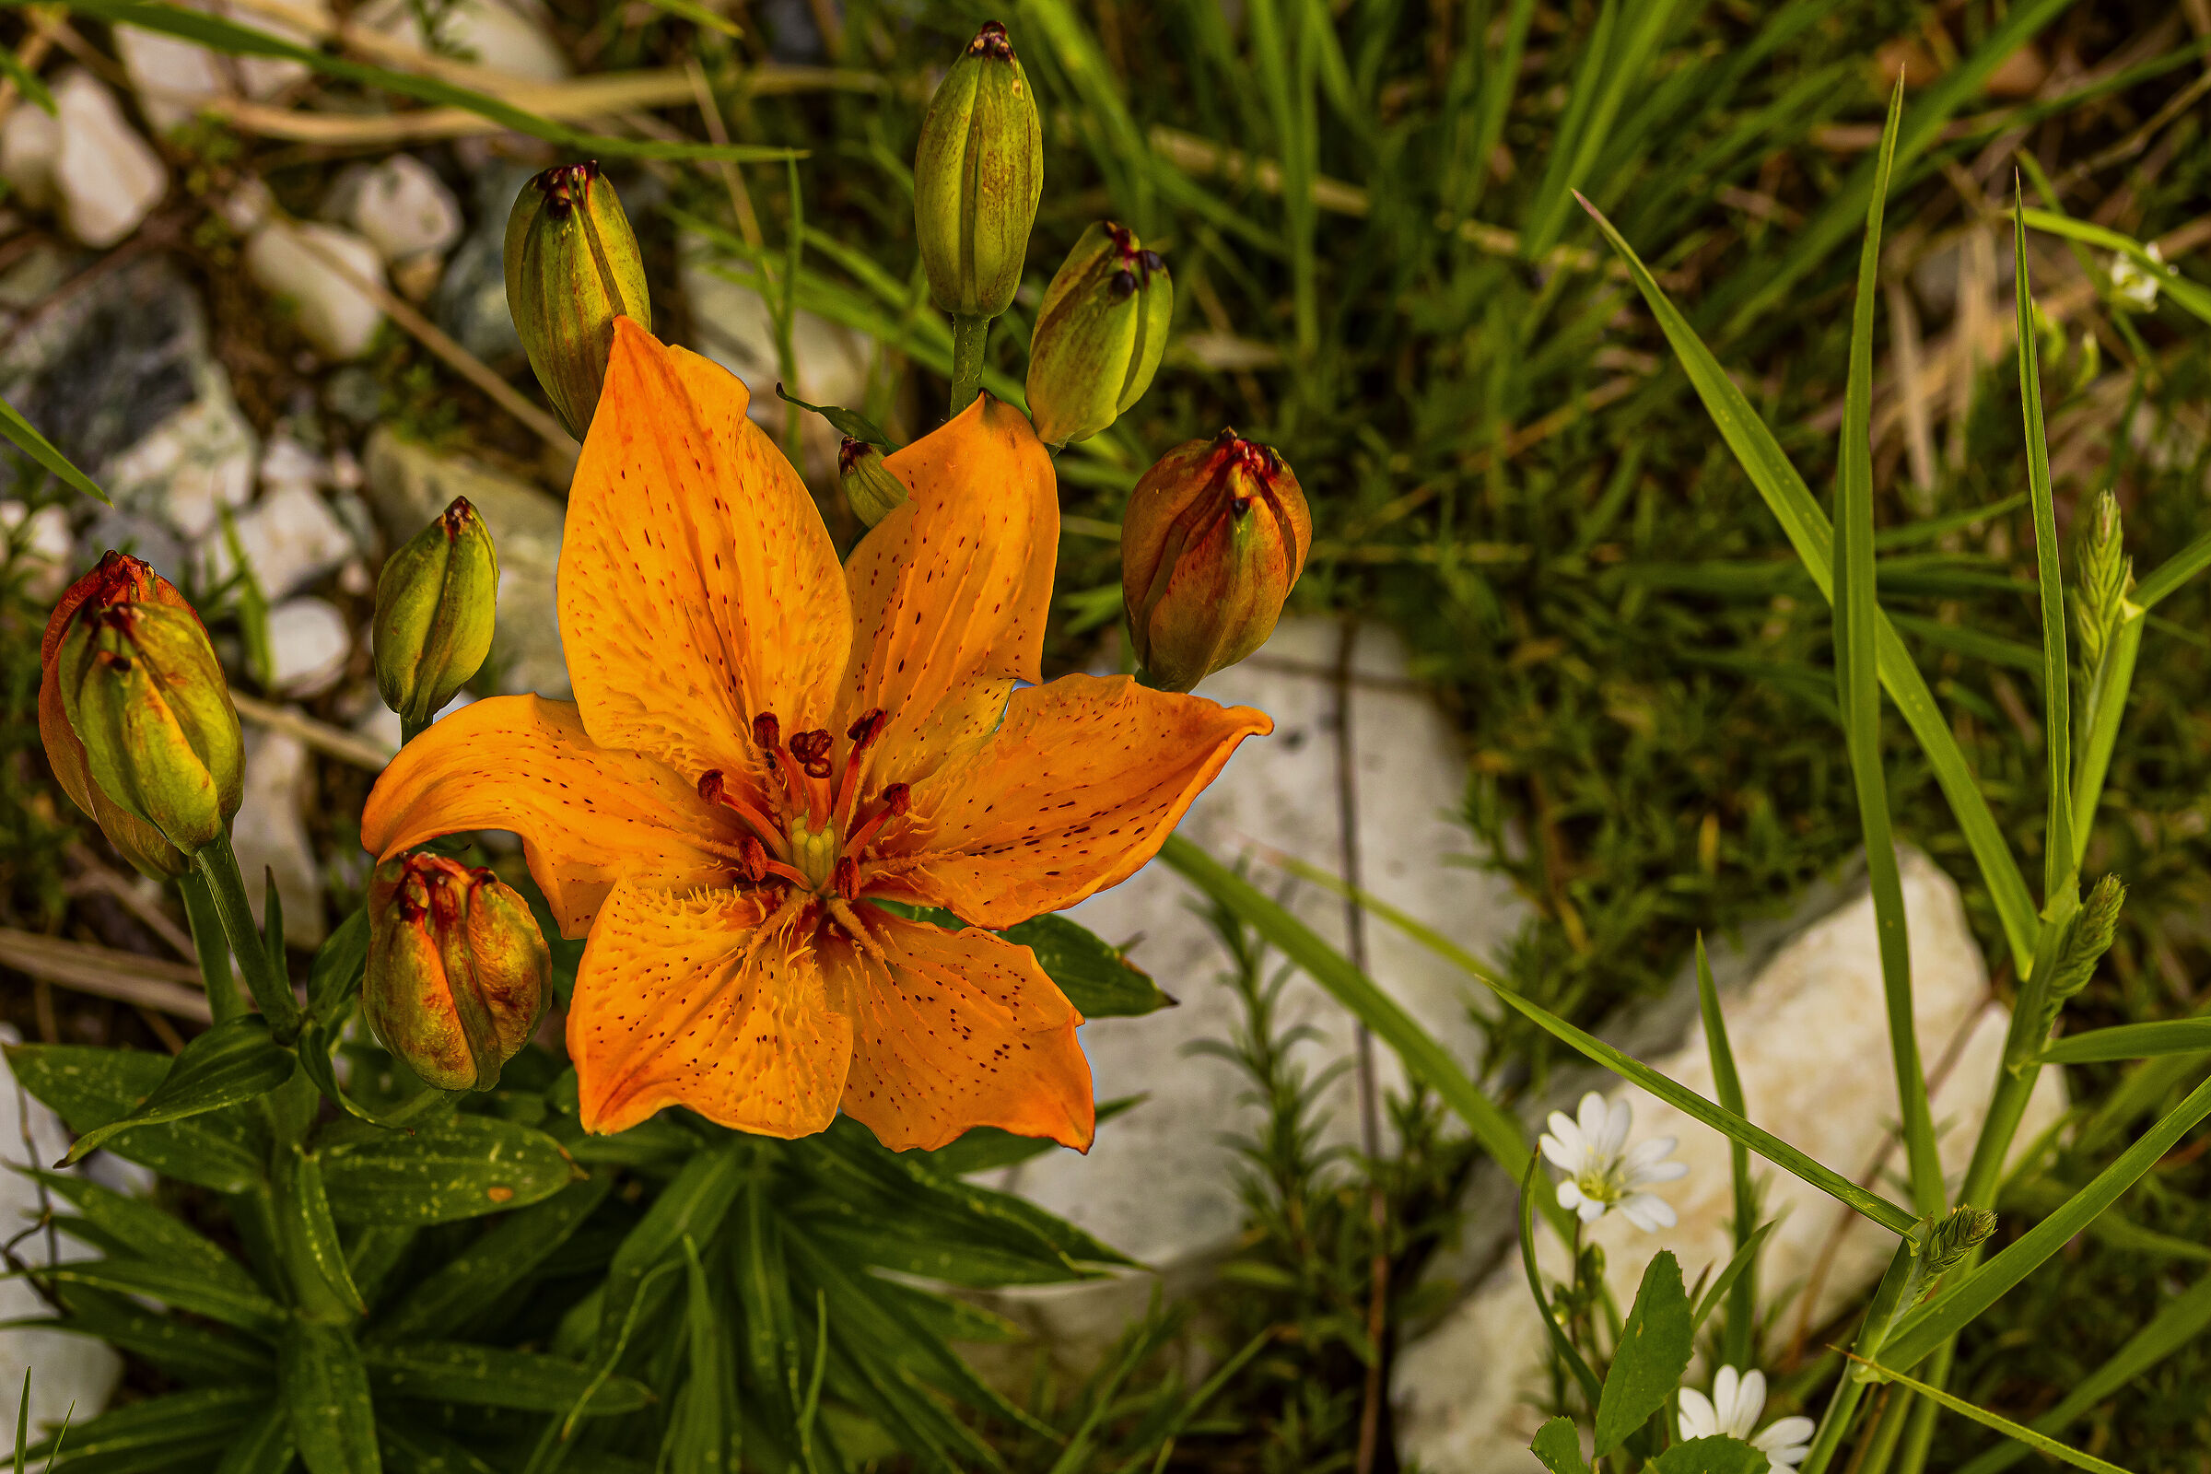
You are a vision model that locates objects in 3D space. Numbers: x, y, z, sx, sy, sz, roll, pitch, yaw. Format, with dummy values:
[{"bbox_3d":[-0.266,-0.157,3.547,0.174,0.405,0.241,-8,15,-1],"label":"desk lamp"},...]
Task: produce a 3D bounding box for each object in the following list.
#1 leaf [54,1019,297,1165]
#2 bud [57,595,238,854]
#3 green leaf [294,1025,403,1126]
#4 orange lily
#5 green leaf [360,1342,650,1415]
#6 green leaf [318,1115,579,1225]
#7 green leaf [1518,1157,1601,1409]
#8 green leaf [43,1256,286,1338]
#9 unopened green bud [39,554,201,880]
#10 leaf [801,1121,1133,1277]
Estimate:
[{"bbox_3d":[-0.121,0.046,1.255,0.037,0.009,0.014,-27,49,-22],"label":"leaf"},{"bbox_3d":[-0.117,-0.001,1.180,0.018,0.041,0.018,-10,44,10],"label":"bud"},{"bbox_3d":[-0.094,0.042,1.195,0.018,0.007,0.006,45,54,0],"label":"green leaf"},{"bbox_3d":[-0.037,0.000,1.220,0.115,0.060,0.101,0,68,0],"label":"orange lily"},{"bbox_3d":[-0.078,0.084,1.260,0.038,0.005,0.010,11,44,0],"label":"green leaf"},{"bbox_3d":[-0.087,0.058,1.280,0.038,0.006,0.016,3,52,15],"label":"green leaf"},{"bbox_3d":[0.058,0.071,1.250,0.006,0.036,0.008,-6,22,20],"label":"green leaf"},{"bbox_3d":[-0.122,0.073,1.250,0.032,0.006,0.009,12,45,3],"label":"green leaf"},{"bbox_3d":[-0.125,-0.003,1.232,0.024,0.044,0.024,-9,38,7],"label":"unopened green bud"},{"bbox_3d":[-0.018,0.060,1.250,0.047,0.007,0.013,23,45,-3],"label":"leaf"}]

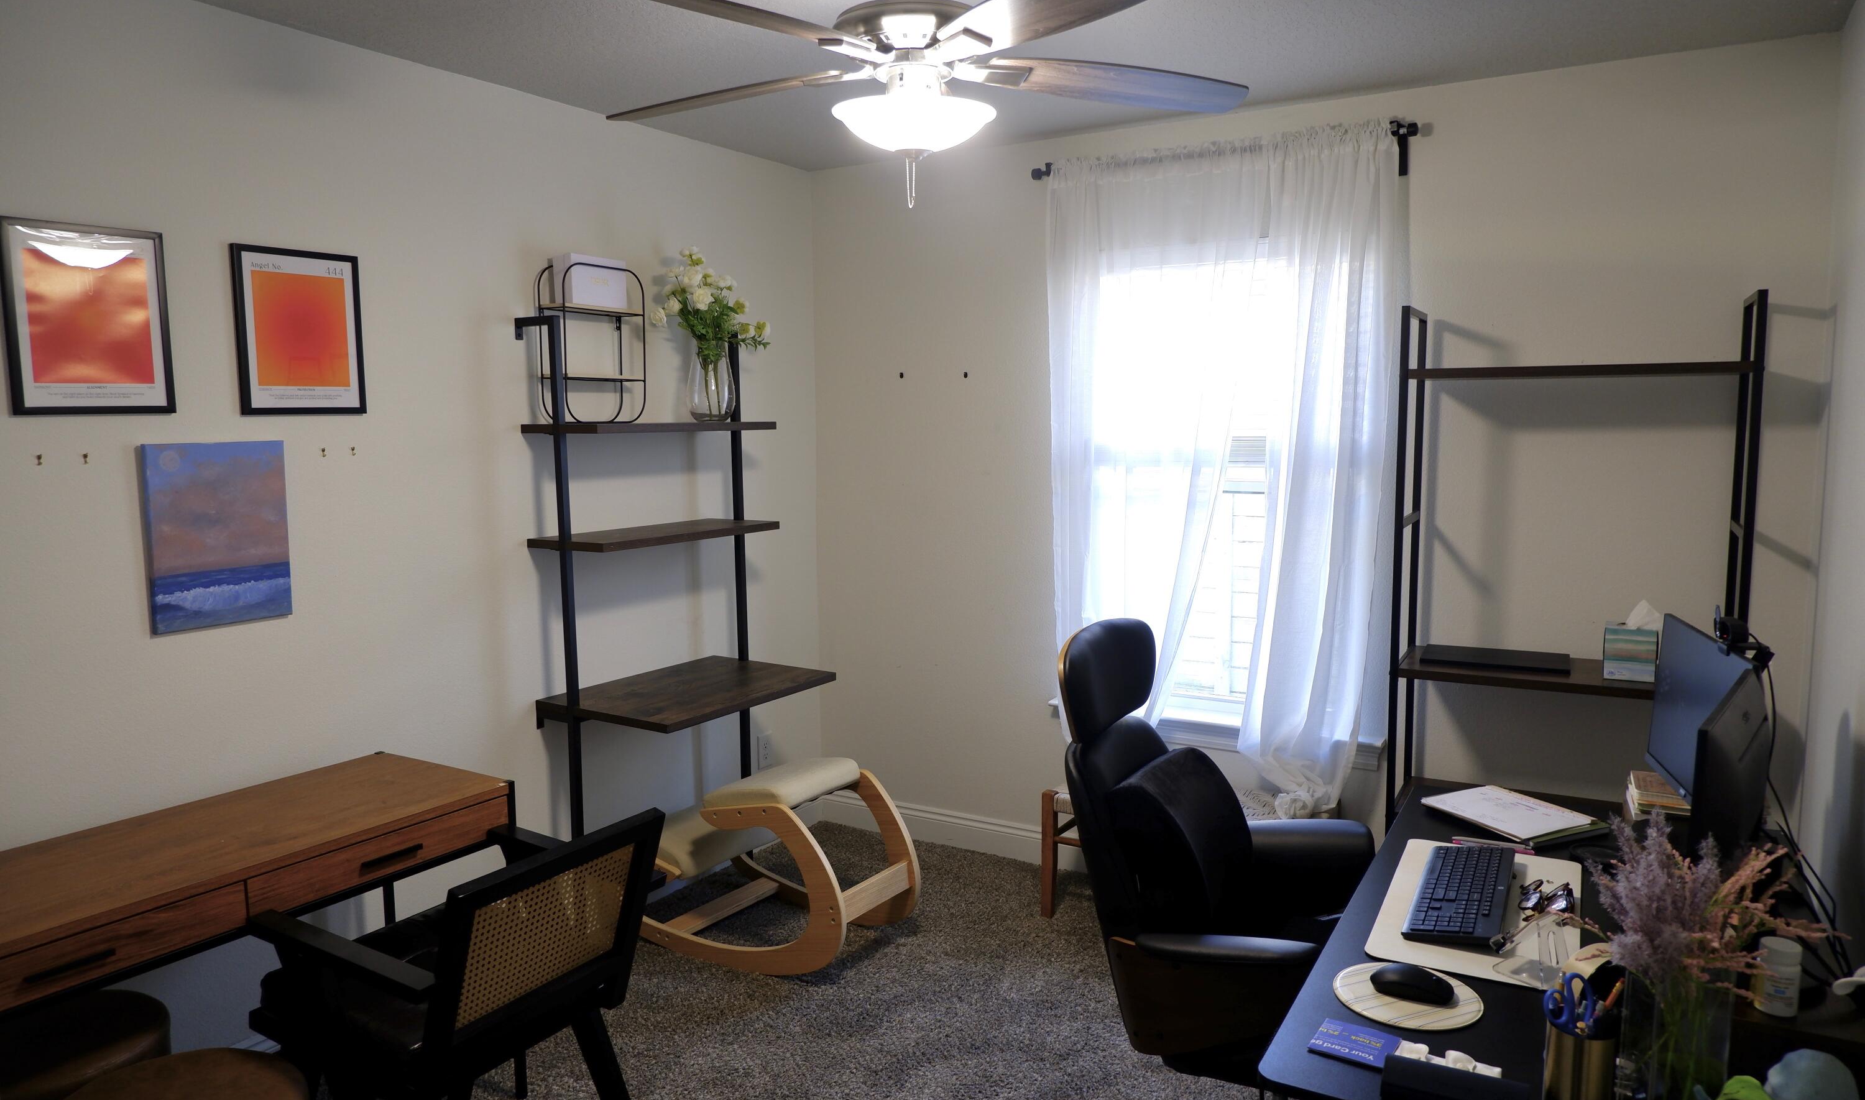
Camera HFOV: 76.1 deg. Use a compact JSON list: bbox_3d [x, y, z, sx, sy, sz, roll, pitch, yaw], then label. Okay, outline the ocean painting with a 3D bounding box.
[{"bbox_3d":[-1.582,-0.034,2.651,0.022,0.408,0.300,3,8,32],"label":"ocean painting"}]

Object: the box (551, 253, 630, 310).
[{"bbox_3d":[-0.990,-0.772,3.447,0.079,0.134,0.208,3,8,32],"label":"box"}]

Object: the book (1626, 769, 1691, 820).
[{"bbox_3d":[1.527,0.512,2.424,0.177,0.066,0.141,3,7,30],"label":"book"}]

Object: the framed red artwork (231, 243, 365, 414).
[{"bbox_3d":[-1.474,-0.505,2.784,0.020,0.378,0.302,3,8,32],"label":"framed red artwork"}]

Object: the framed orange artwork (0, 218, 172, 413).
[{"bbox_3d":[-1.706,-0.464,2.412,0.020,0.380,0.297,3,8,32],"label":"framed orange artwork"}]

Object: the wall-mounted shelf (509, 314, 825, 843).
[{"bbox_3d":[-0.722,0.253,3.584,0.535,1.850,0.767,3,8,32],"label":"wall-mounted shelf"}]

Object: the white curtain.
[{"bbox_3d":[0.844,-0.217,3.649,1.074,2.005,0.141,3,7,30],"label":"white curtain"}]

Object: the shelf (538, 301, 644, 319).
[{"bbox_3d":[-0.982,-0.696,3.459,0.107,0.017,0.304,3,8,32],"label":"shelf"}]

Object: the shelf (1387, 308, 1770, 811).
[{"bbox_3d":[1.633,0.286,3.118,0.785,1.833,0.389,3,7,30],"label":"shelf"}]

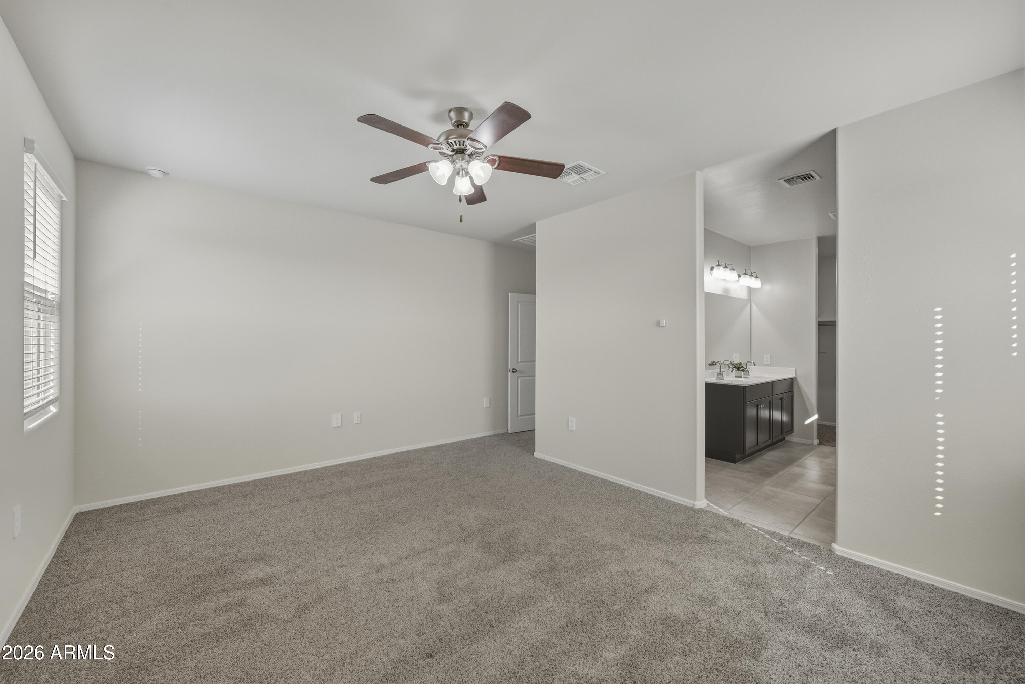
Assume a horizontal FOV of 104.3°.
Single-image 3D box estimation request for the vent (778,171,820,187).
[{"bbox_3d":[2.476,-1.387,3.428,0.260,0.024,0.255,0,0,-41],"label":"vent"}]

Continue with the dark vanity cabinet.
[{"bbox_3d":[3.016,0.917,5.098,1.760,0.853,0.535,0,0,-41],"label":"dark vanity cabinet"}]

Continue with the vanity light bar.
[{"bbox_3d":[2.915,-0.864,5.184,1.485,0.215,0.250,0,0,-41],"label":"vanity light bar"}]

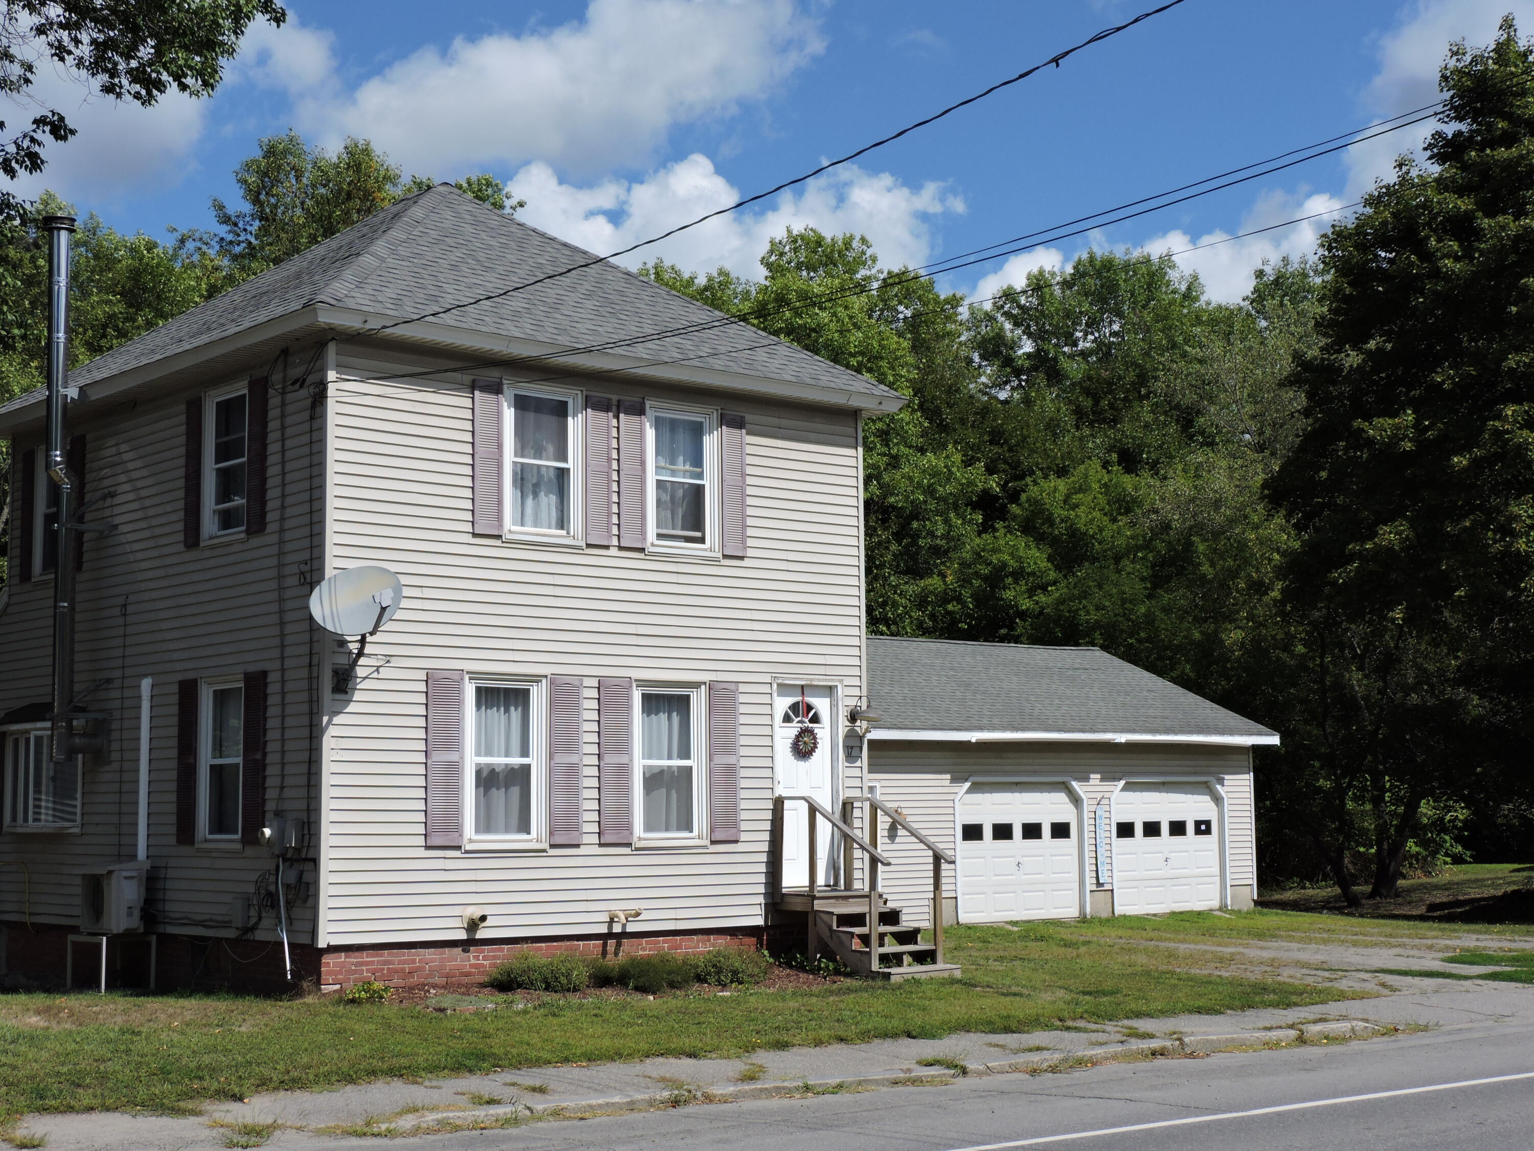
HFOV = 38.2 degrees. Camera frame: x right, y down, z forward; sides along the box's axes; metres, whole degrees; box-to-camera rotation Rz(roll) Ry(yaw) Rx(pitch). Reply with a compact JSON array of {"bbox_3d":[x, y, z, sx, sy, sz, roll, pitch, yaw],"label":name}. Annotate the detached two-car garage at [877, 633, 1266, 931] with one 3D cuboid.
[{"bbox_3d":[2.501,3.333,37.207,9.650,4.620,7.900,5,-8,-40],"label":"detached two-car garage"}]

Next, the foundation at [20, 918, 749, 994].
[{"bbox_3d":[-3.569,3.779,22.875,6.200,0.510,6.900,5,-8,-40],"label":"foundation"}]

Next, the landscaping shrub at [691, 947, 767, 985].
[{"bbox_3d":[-0.337,3.594,20.441,0.740,0.350,0.660,5,-8,-40],"label":"landscaping shrub"}]

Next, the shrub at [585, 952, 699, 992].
[{"bbox_3d":[-1.113,3.523,19.682,1.100,0.360,0.740,5,-8,-40],"label":"shrub"}]

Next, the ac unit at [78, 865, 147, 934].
[{"bbox_3d":[-6.063,2.999,20.539,0.310,0.580,0.710,5,-8,-40],"label":"ac unit"}]

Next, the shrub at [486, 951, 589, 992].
[{"bbox_3d":[-1.977,3.406,19.090,0.950,0.360,0.720,5,-8,-40],"label":"shrub"}]

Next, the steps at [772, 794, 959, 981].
[{"bbox_3d":[0.946,2.965,21.192,1.040,1.740,1.570,5,-8,-40],"label":"steps"}]

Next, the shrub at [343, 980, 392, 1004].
[{"bbox_3d":[-3.264,3.398,18.125,0.440,0.210,0.380,5,-8,-40],"label":"shrub"}]

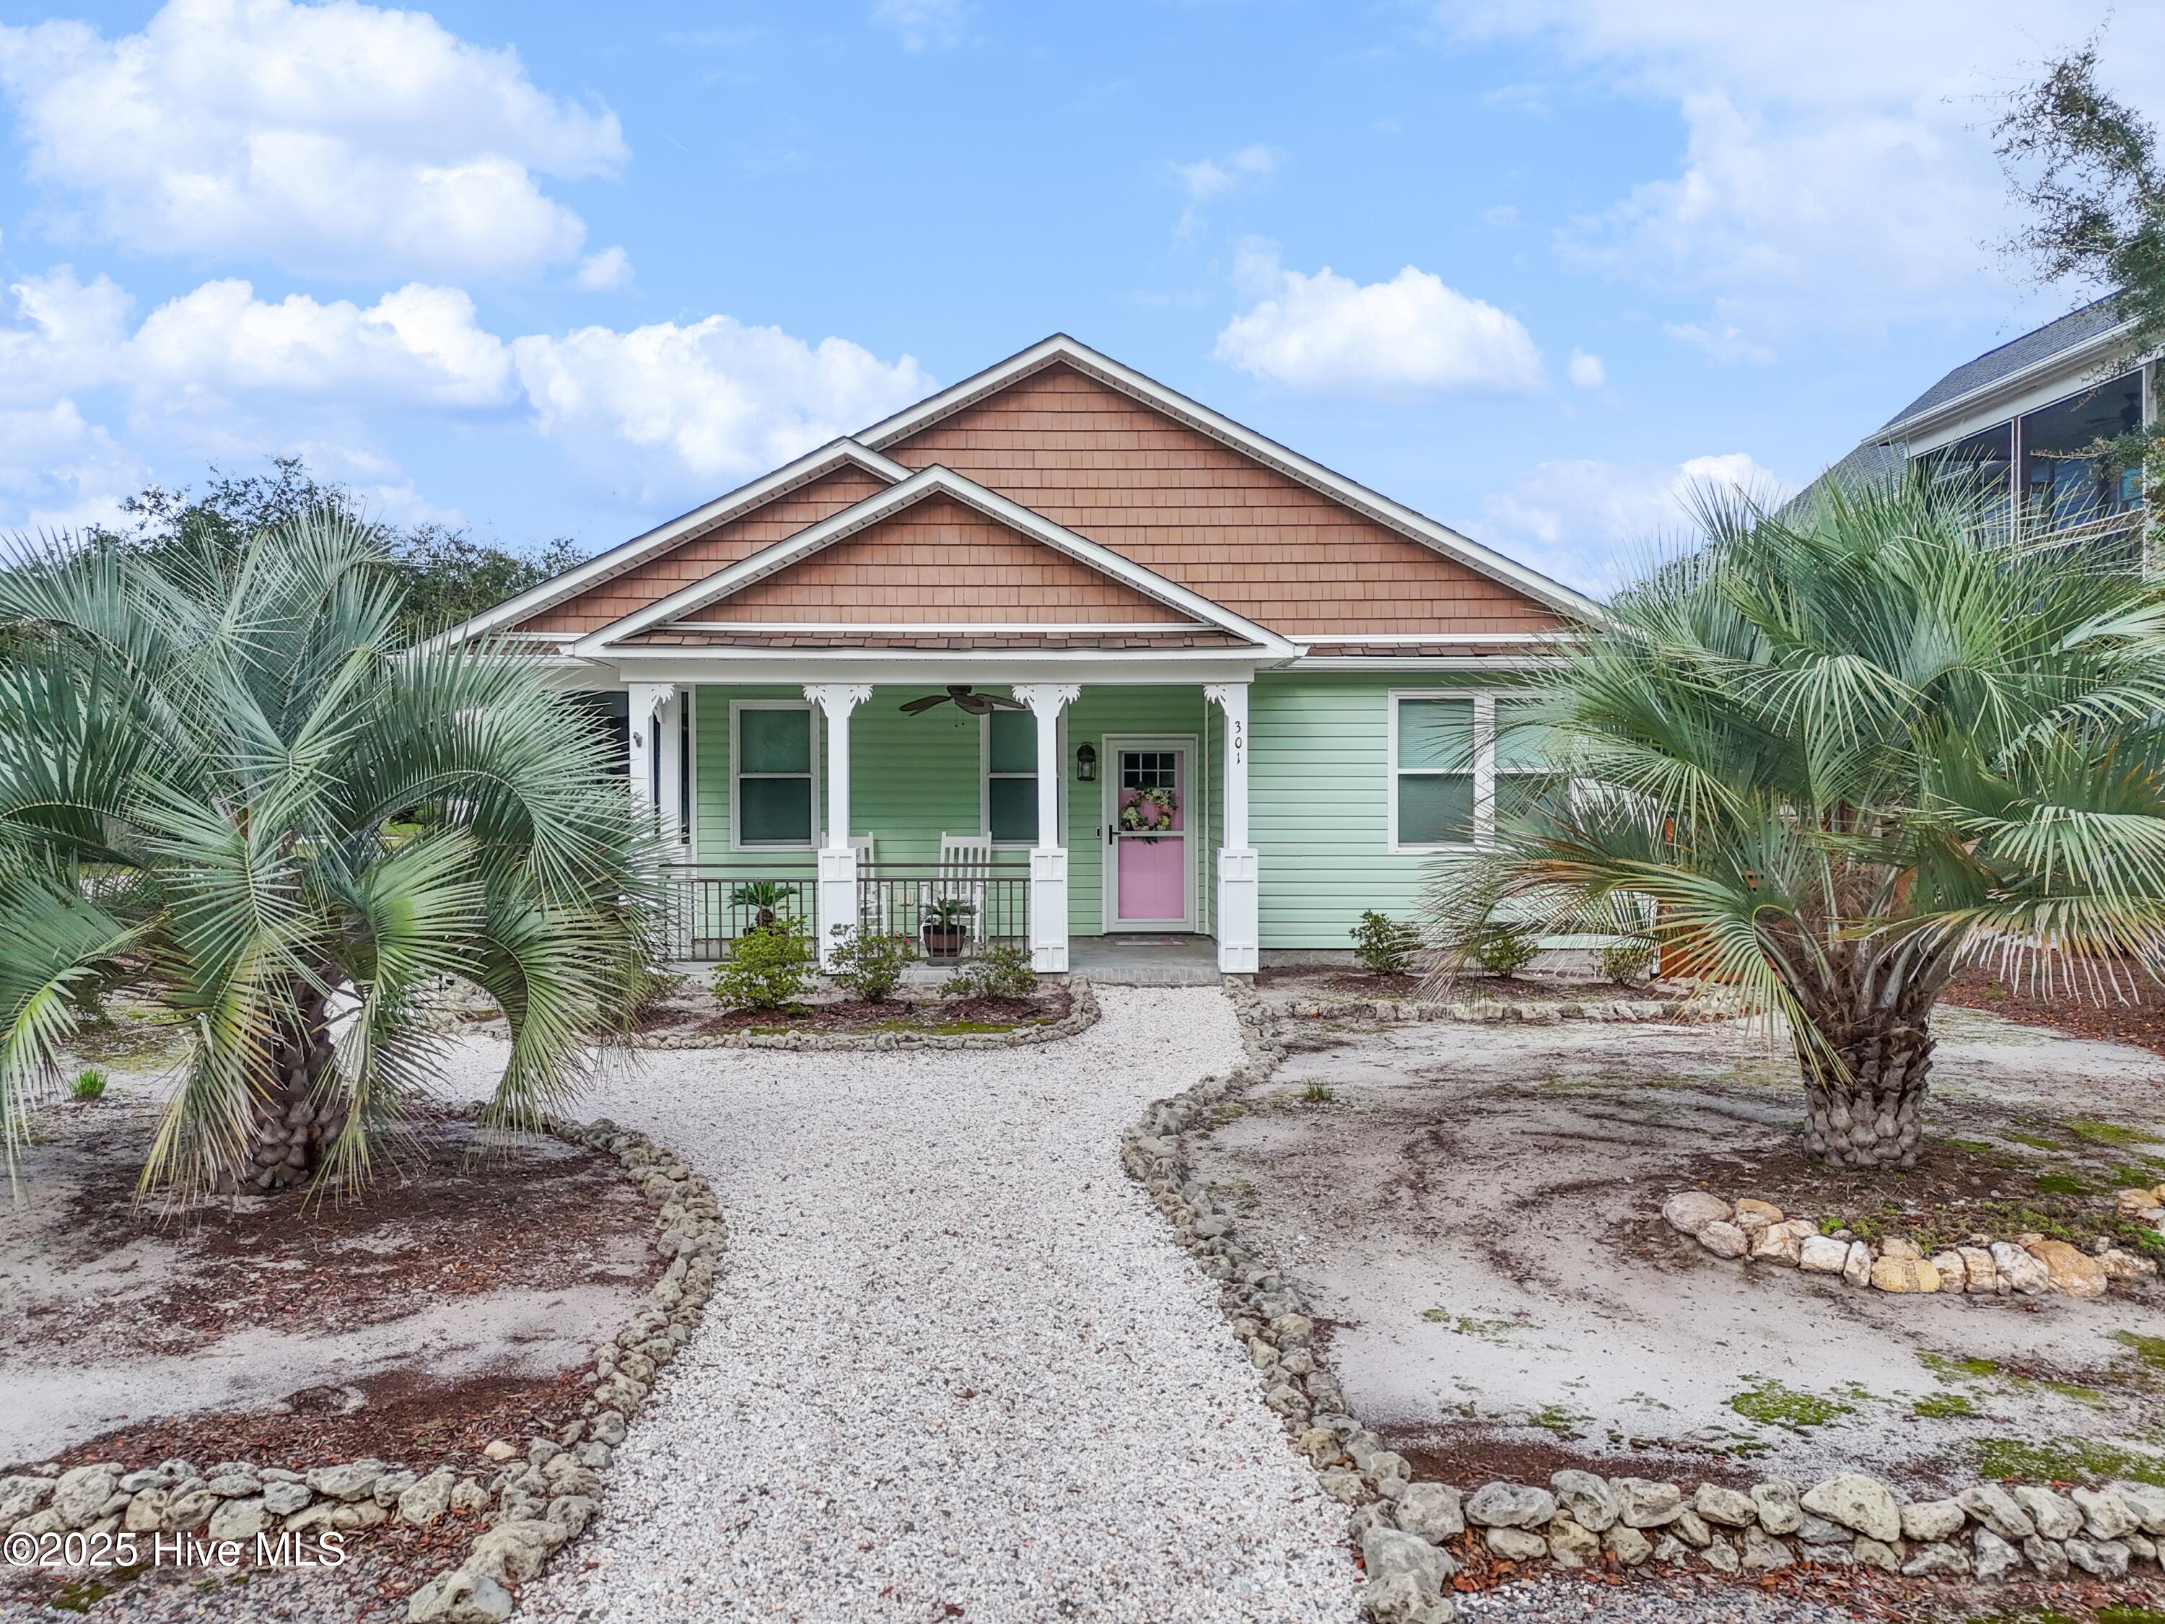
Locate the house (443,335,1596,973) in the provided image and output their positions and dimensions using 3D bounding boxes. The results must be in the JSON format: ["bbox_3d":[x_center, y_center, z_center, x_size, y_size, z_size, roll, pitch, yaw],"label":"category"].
[{"bbox_3d":[-0.380,-1.430,19.150,12.000,5.920,12.600,0,0,0],"label":"house"}]

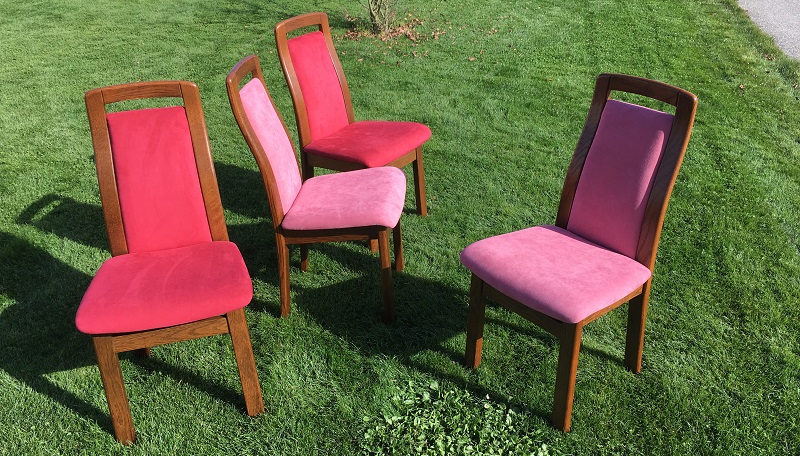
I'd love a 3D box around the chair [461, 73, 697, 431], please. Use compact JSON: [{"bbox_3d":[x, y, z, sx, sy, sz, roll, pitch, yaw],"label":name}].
[{"bbox_3d":[0.576,0.060,2.216,0.615,1.000,0.490,-22,34,-32],"label":"chair"}]

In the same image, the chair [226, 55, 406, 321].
[{"bbox_3d":[-0.285,-0.159,2.666,0.615,1.000,0.490,2,28,6],"label":"chair"}]

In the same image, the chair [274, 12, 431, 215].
[{"bbox_3d":[-0.219,-0.483,3.268,0.615,1.000,0.490,18,34,31],"label":"chair"}]

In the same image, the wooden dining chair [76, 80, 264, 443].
[{"bbox_3d":[-0.763,0.091,2.201,0.490,1.000,0.615,-8,29,-14],"label":"wooden dining chair"}]

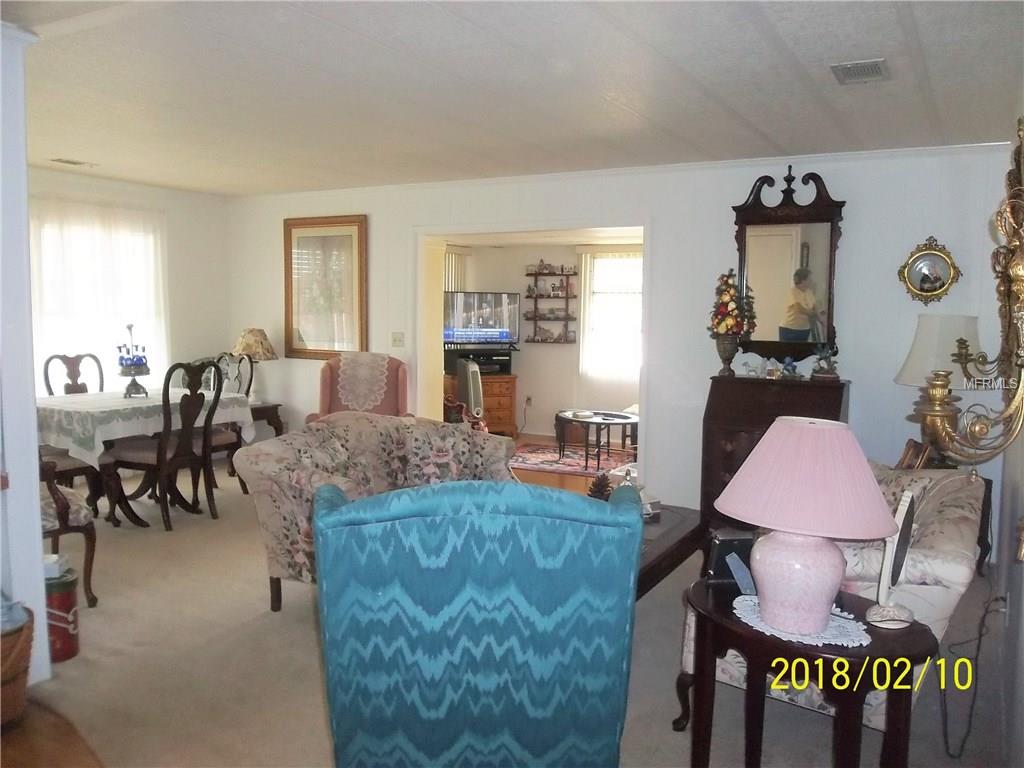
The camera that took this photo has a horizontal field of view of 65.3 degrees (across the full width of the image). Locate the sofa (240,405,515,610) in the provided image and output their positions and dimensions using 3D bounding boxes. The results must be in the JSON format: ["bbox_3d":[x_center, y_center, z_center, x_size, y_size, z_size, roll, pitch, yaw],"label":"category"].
[{"bbox_3d":[-0.589,0.596,4.044,0.820,0.900,1.430,3,6,26],"label":"sofa"}]

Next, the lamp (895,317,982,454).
[{"bbox_3d":[2.272,0.039,4.251,0.425,0.795,0.425,4,6,30],"label":"lamp"}]

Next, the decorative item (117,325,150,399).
[{"bbox_3d":[-2.509,-0.156,5.293,0.210,0.490,0.210,4,6,30],"label":"decorative item"}]

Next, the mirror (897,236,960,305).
[{"bbox_3d":[2.435,-0.664,4.672,0.335,0.410,0.060,4,6,30],"label":"mirror"}]

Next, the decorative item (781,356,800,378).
[{"bbox_3d":[1.739,-0.104,4.985,0.100,0.130,0.080,4,6,30],"label":"decorative item"}]

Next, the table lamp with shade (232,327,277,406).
[{"bbox_3d":[-2.334,-0.149,7.213,0.420,0.660,0.420,4,6,30],"label":"table lamp with shade"}]

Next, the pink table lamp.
[{"bbox_3d":[0.741,0.351,2.038,0.445,0.528,0.445,4,6,30],"label":"pink table lamp"}]

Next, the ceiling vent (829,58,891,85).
[{"bbox_3d":[1.465,-1.303,3.352,0.205,0.025,0.310,4,6,30],"label":"ceiling vent"}]

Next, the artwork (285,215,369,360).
[{"bbox_3d":[-1.675,-0.846,7.106,0.992,1.279,0.040,4,6,30],"label":"artwork"}]

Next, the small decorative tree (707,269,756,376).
[{"bbox_3d":[1.440,-0.400,5.222,0.290,0.705,0.290,4,6,30],"label":"small decorative tree"}]

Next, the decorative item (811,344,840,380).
[{"bbox_3d":[1.910,-0.127,4.858,0.160,0.220,0.110,4,6,30],"label":"decorative item"}]

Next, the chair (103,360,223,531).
[{"bbox_3d":[-2.251,0.381,5.275,0.550,1.050,0.550,4,6,30],"label":"chair"}]

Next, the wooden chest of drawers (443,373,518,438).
[{"bbox_3d":[-0.399,0.232,8.720,0.900,0.680,0.440,0,5,-7],"label":"wooden chest of drawers"}]

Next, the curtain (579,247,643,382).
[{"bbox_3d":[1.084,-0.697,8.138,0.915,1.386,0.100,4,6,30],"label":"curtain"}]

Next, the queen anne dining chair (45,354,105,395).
[{"bbox_3d":[-3.072,0.309,5.917,0.550,1.050,0.540,4,6,30],"label":"queen anne dining chair"}]

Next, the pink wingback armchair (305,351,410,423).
[{"bbox_3d":[-1.163,0.289,6.135,0.770,1.030,0.800,0,5,-6],"label":"pink wingback armchair"}]

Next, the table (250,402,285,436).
[{"bbox_3d":[-2.453,0.445,7.077,0.580,0.500,0.580,4,6,30],"label":"table"}]

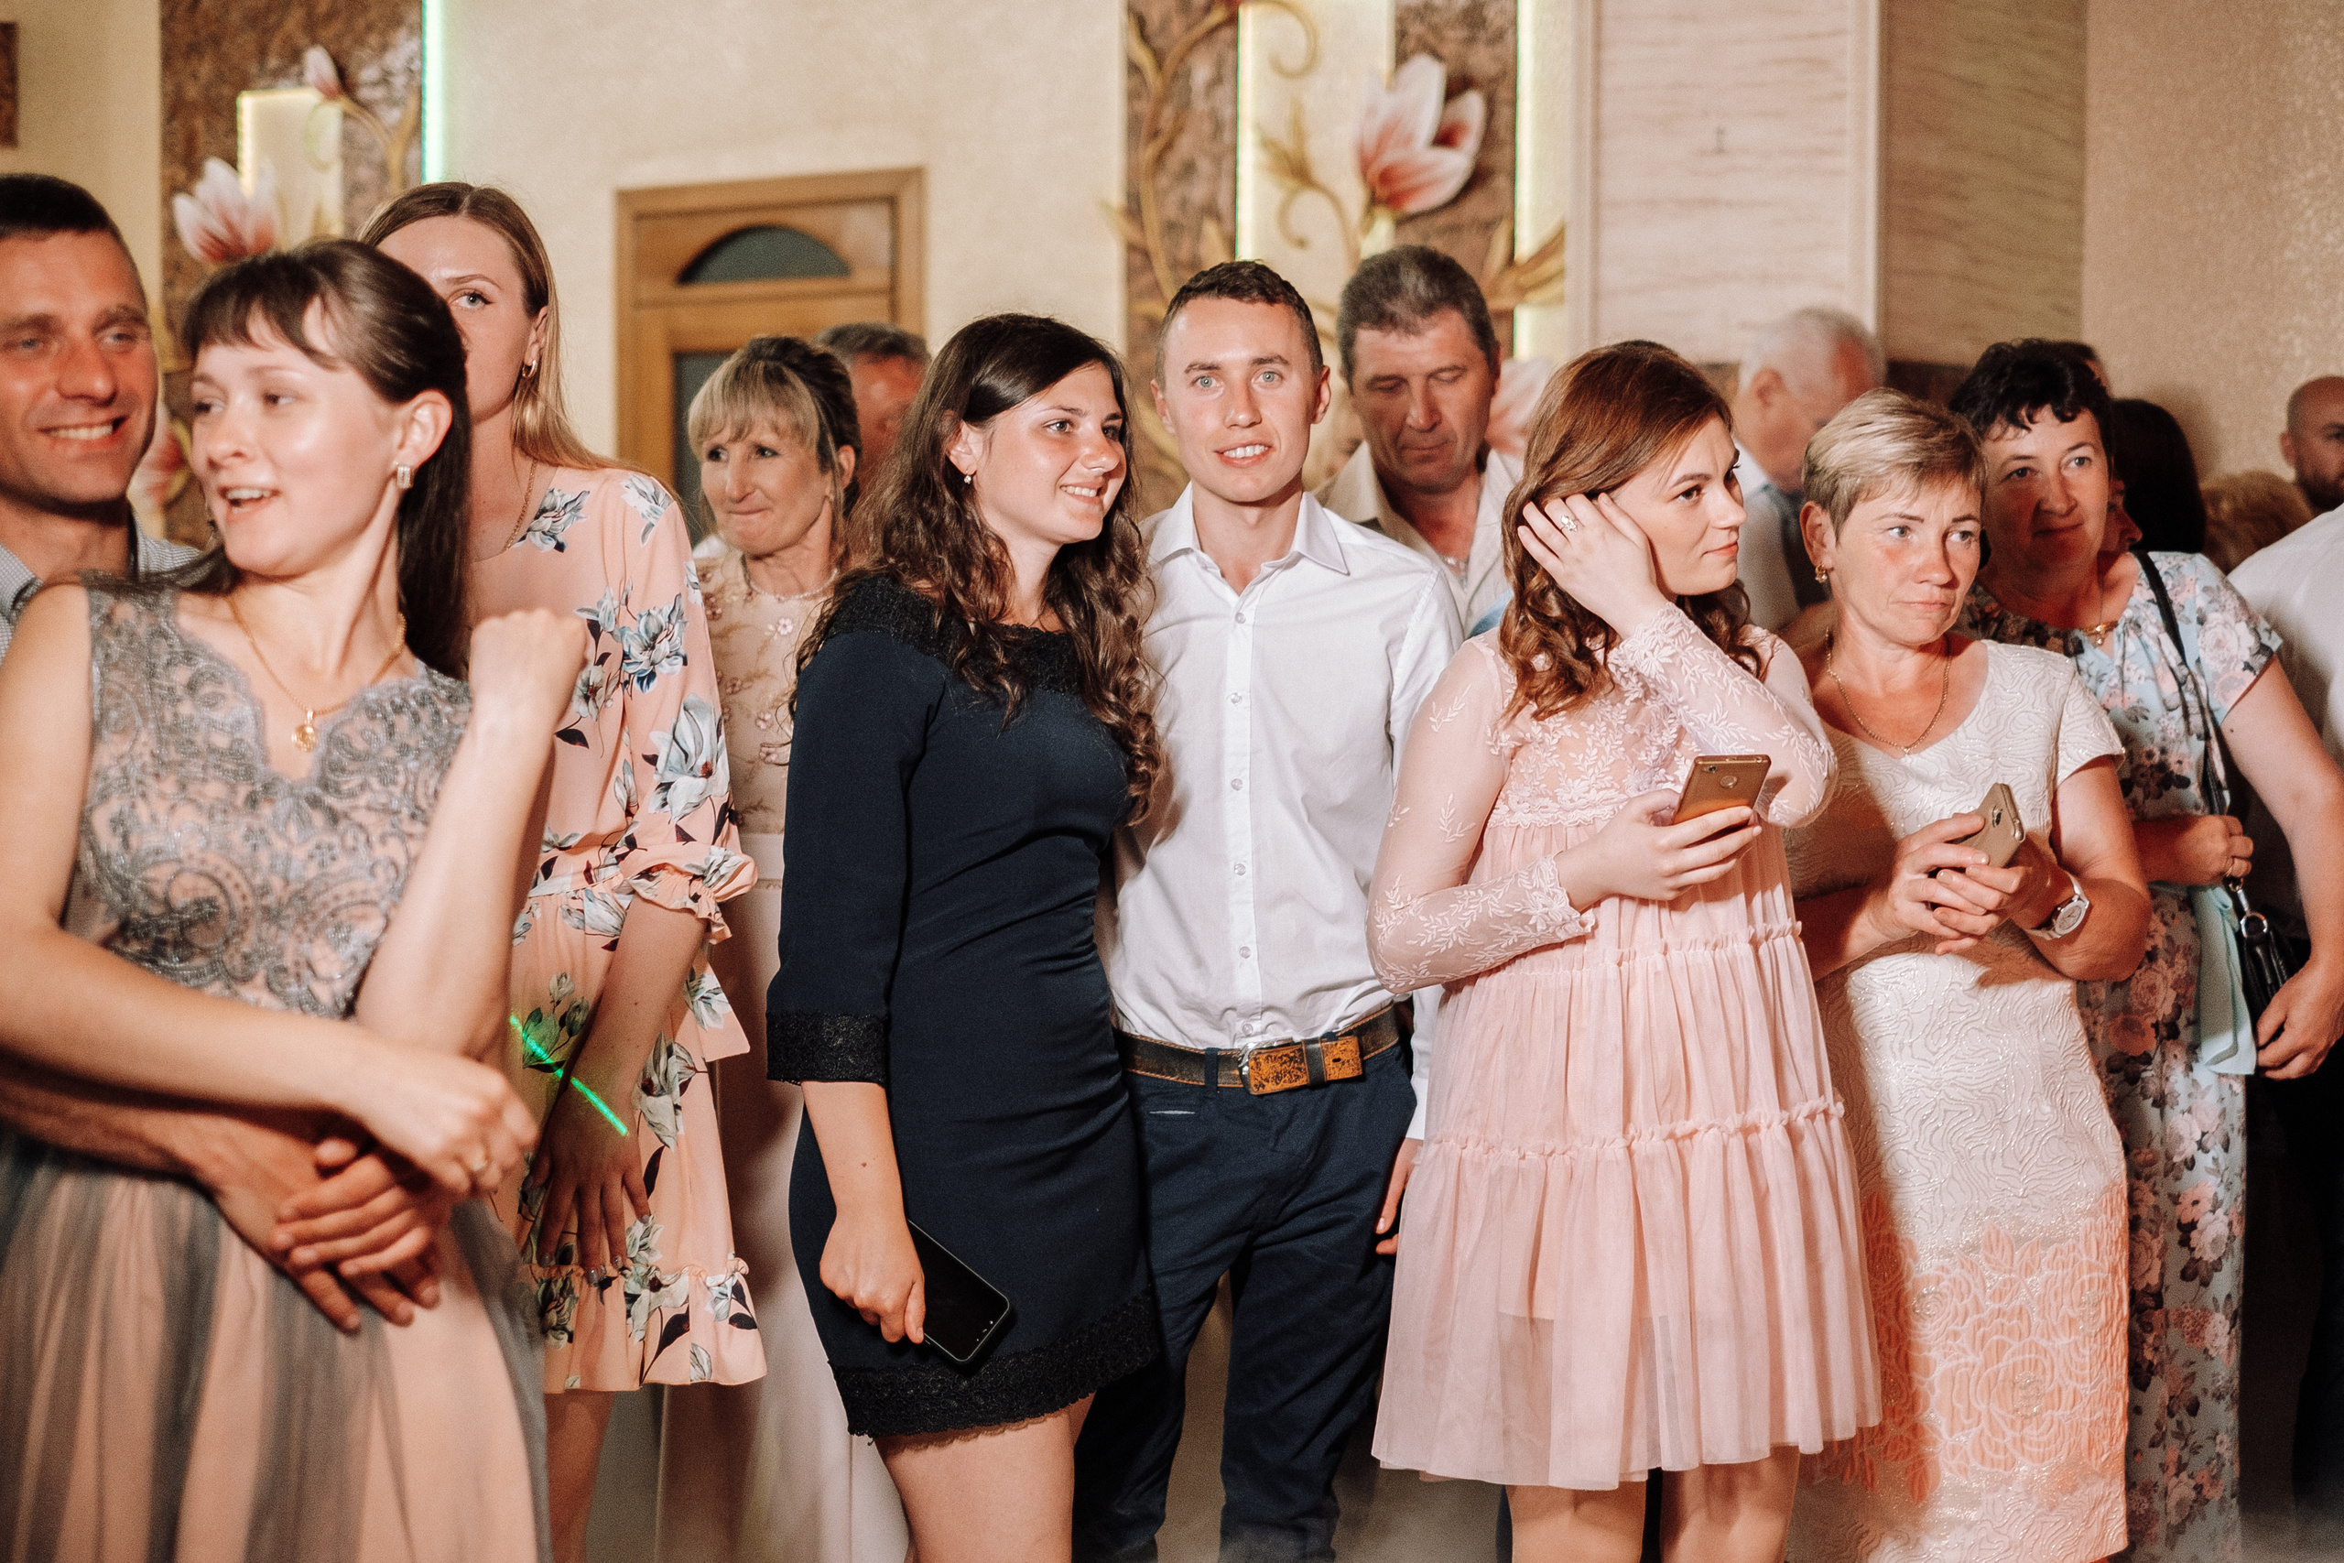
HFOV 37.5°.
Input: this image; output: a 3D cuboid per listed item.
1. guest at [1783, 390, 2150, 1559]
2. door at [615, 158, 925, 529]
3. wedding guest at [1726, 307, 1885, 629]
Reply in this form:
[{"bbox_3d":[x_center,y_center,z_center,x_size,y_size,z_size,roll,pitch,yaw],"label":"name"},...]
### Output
[{"bbox_3d":[0.711,0.440,3.281,0.440,1.610,0.360,1,2,7],"label":"guest"},{"bbox_3d":[-0.844,-0.108,7.380,0.780,2.340,0.120,2,2,28],"label":"door"},{"bbox_3d":[0.814,0.268,4.584,0.500,1.790,0.340,-1,2,-27],"label":"wedding guest"}]

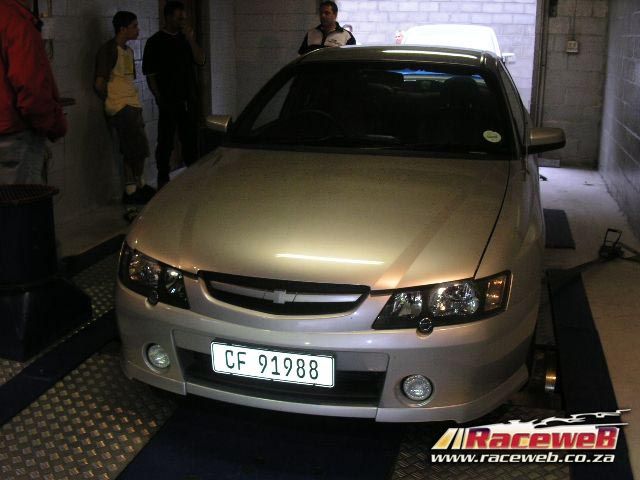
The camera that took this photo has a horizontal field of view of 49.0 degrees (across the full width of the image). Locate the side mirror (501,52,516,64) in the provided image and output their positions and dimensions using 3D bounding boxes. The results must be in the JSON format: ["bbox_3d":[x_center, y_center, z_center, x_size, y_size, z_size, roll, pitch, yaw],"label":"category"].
[{"bbox_3d":[2.770,-2.664,10.312,0.232,0.170,0.160,4,17,14],"label":"side mirror"}]

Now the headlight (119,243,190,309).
[{"bbox_3d":[-0.644,0.131,2.752,0.450,0.160,0.360,4,17,14],"label":"headlight"}]

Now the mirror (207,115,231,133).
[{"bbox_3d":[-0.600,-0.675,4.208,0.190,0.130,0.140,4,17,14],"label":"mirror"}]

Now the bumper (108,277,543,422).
[{"bbox_3d":[-0.100,0.339,2.672,1.780,0.460,0.560,4,17,14],"label":"bumper"}]

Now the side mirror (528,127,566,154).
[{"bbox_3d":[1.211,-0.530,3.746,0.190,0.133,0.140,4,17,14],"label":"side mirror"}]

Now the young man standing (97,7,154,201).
[{"bbox_3d":[-1.785,-1.179,6.429,0.350,1.734,0.430,8,18,26],"label":"young man standing"}]

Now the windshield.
[{"bbox_3d":[0.303,-0.746,3.936,1.530,0.485,0.860,4,17,14],"label":"windshield"}]

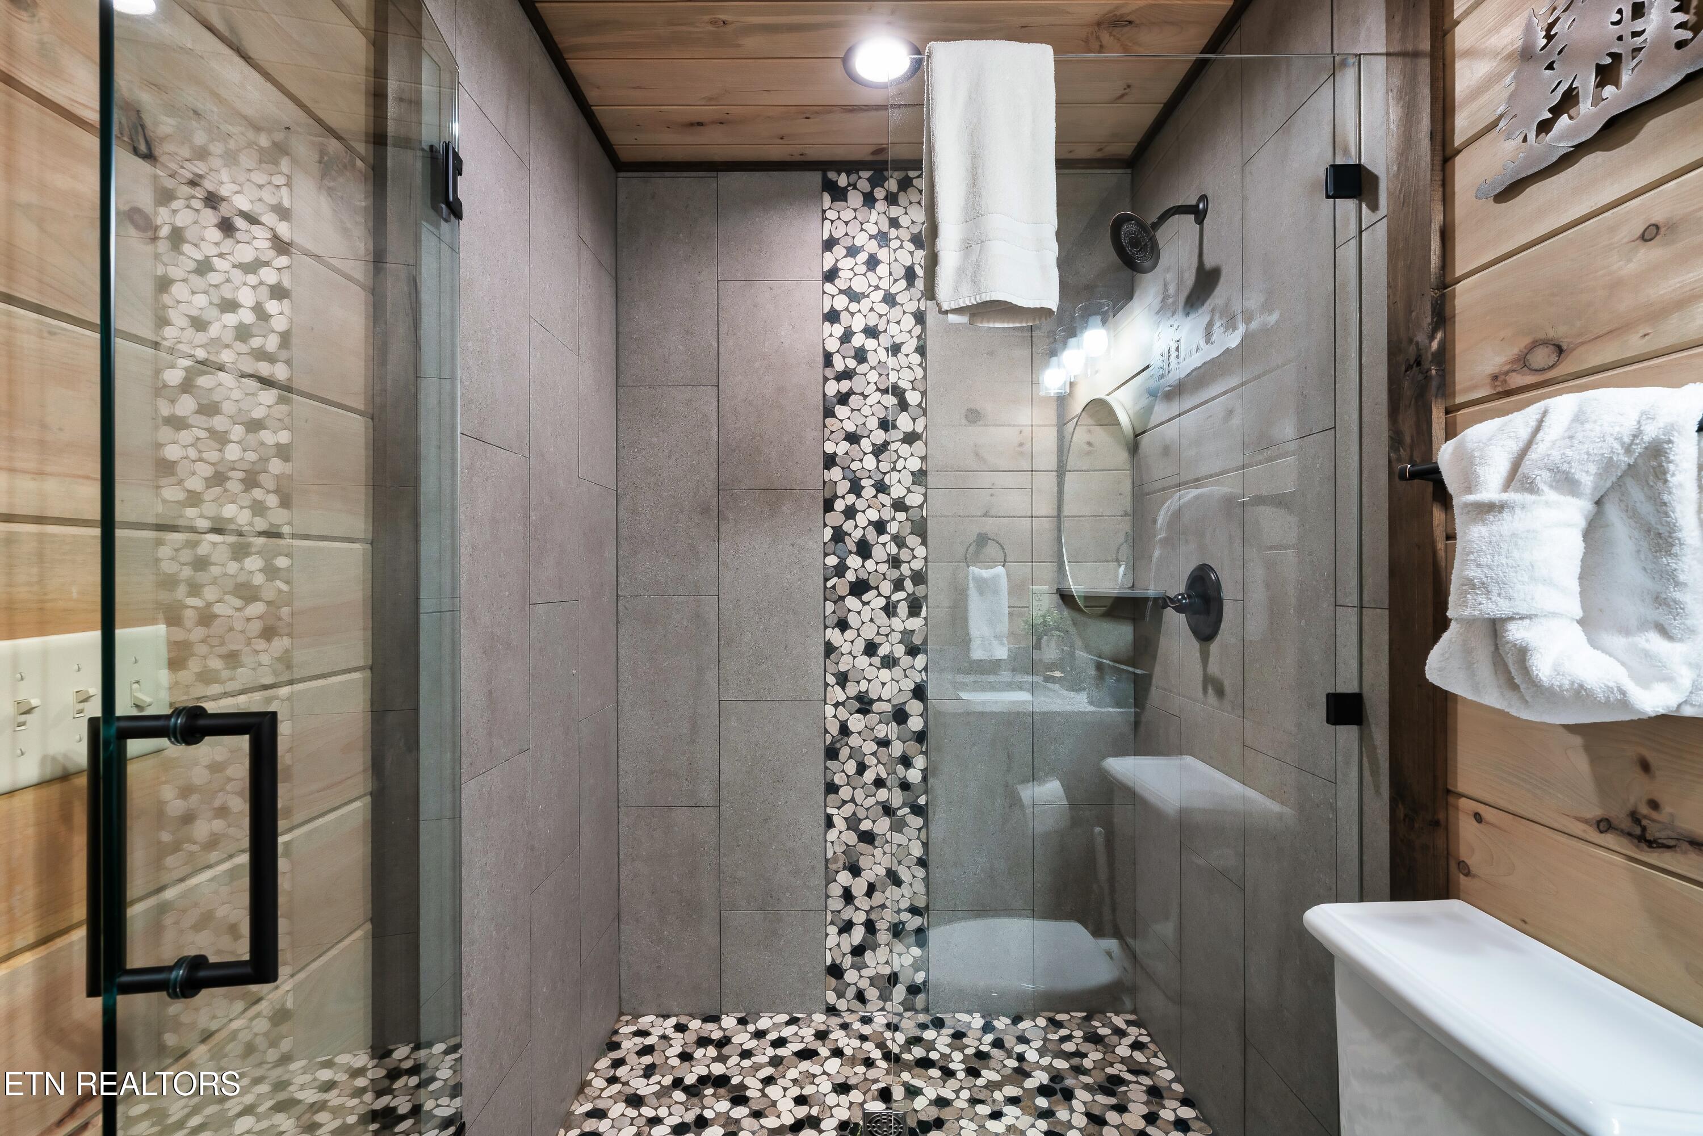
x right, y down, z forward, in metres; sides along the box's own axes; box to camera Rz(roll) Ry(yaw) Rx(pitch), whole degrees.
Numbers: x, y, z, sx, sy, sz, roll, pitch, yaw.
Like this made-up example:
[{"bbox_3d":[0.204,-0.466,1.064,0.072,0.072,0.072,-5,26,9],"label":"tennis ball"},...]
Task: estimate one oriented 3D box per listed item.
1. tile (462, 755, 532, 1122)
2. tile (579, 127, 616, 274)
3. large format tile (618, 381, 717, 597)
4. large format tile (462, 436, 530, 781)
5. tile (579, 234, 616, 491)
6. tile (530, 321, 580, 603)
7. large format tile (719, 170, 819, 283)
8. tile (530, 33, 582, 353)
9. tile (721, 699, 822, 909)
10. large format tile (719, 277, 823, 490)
[{"bbox_3d":[-0.676,0.679,1.433,0.010,0.606,0.300,0,0,0],"label":"tile"},{"bbox_3d":[-0.692,-0.996,2.060,0.012,0.319,0.307,0,-1,0],"label":"tile"},{"bbox_3d":[-0.536,-0.223,2.214,0.298,0.610,0.012,0,-1,0],"label":"large format tile"},{"bbox_3d":[-0.683,0.073,1.446,0.012,0.610,0.302,0,-1,0],"label":"large format tile"},{"bbox_3d":[-0.682,-0.523,2.029,0.010,0.598,0.310,0,0,0],"label":"tile"},{"bbox_3d":[-0.686,-0.226,1.750,0.012,0.610,0.296,0,-1,0],"label":"tile"},{"bbox_3d":[-0.236,-0.991,2.198,0.300,0.312,0.010,0,0,0],"label":"large format tile"},{"bbox_3d":[-0.689,-0.837,1.755,0.012,0.610,0.296,0,-1,0],"label":"tile"},{"bbox_3d":[-0.228,0.685,2.189,0.301,0.603,0.010,0,0,0],"label":"tile"},{"bbox_3d":[-0.234,-0.530,2.195,0.301,0.604,0.010,0,0,0],"label":"large format tile"}]

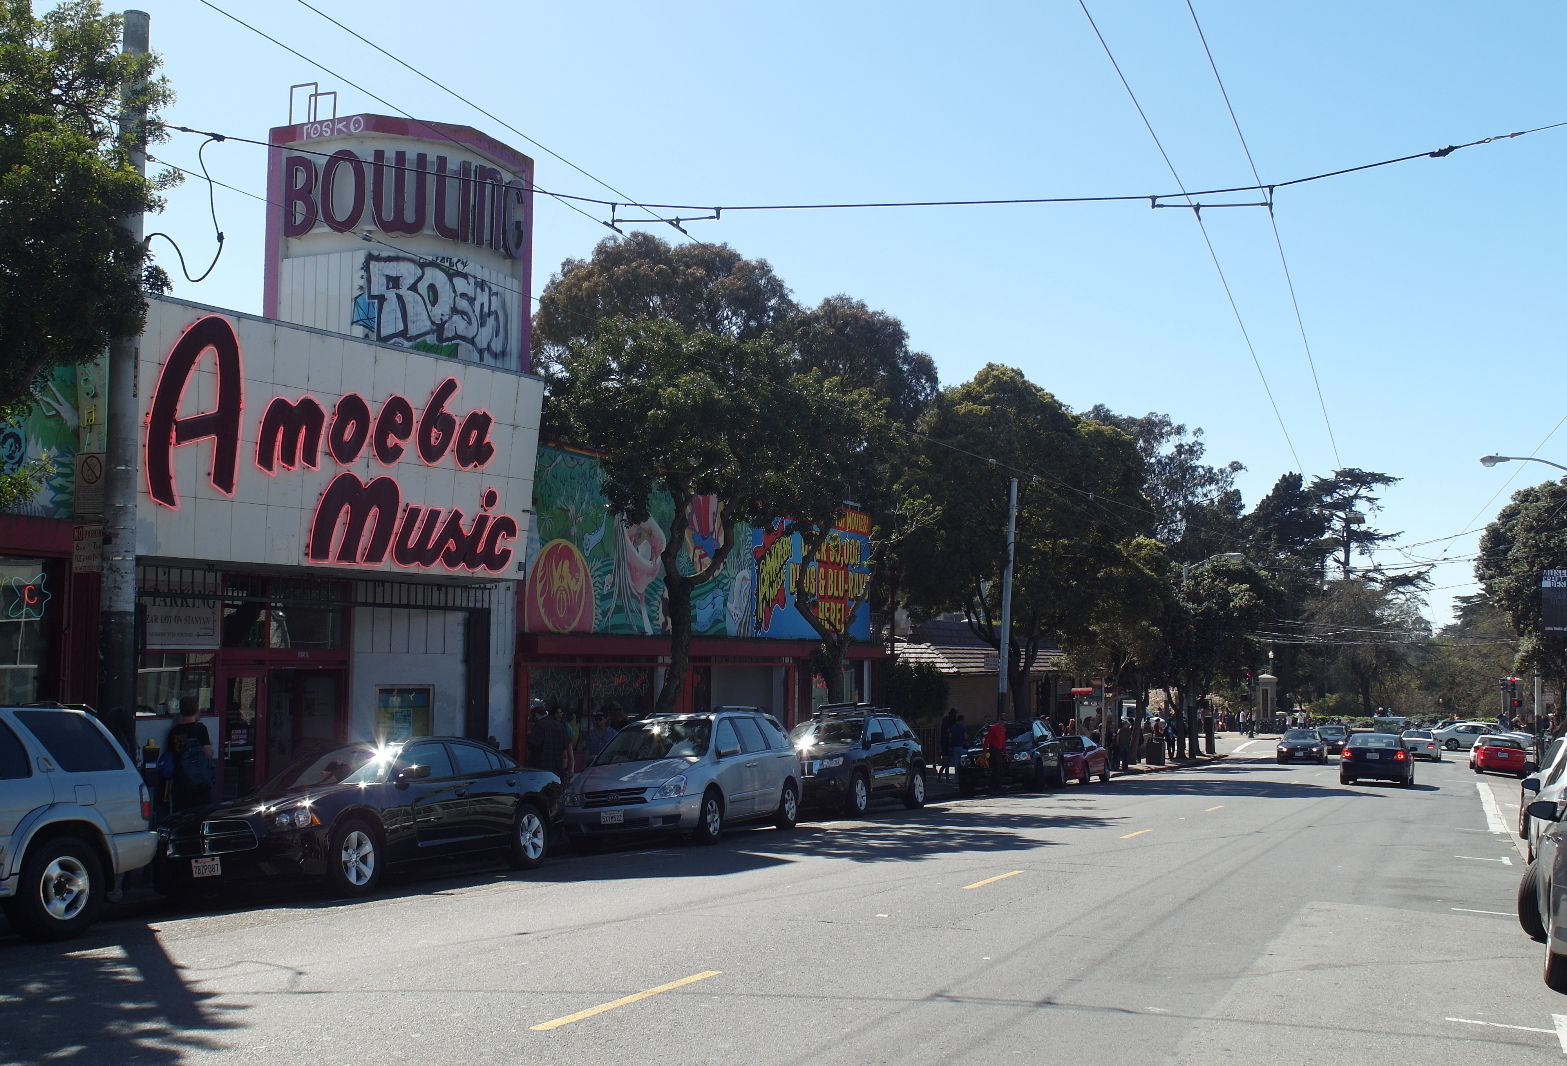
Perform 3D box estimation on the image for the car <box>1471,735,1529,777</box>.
[{"bbox_3d":[27.042,8.405,58.126,1.780,1.400,4.500,-2,-7,24],"label":"car"}]

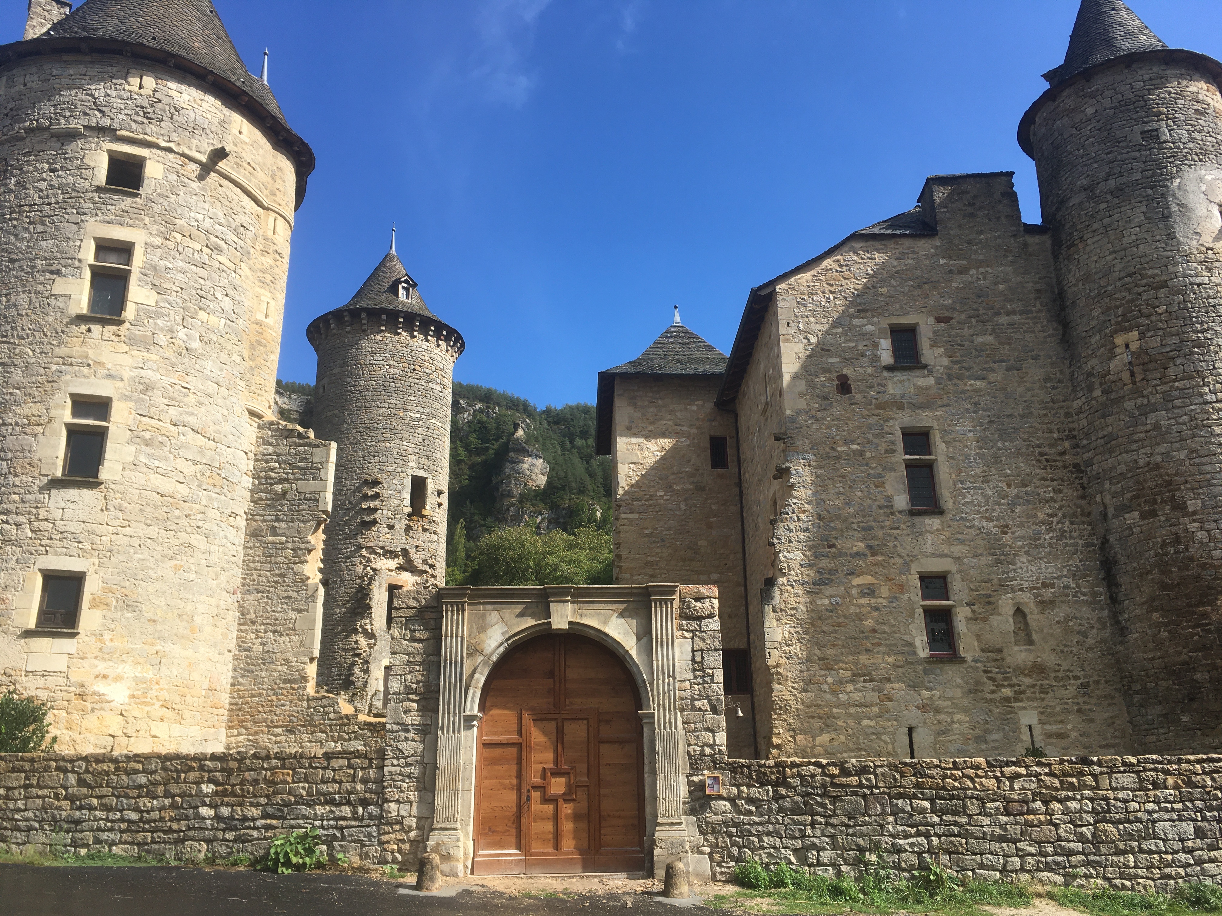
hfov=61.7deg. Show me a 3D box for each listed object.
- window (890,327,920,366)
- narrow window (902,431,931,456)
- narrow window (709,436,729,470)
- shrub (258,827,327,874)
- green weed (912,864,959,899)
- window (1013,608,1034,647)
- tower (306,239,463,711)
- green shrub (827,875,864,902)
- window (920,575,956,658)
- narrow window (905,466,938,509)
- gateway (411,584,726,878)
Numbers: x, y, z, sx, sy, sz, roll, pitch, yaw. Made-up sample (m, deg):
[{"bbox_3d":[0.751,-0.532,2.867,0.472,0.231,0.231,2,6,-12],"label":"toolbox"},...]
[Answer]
[{"bbox_3d":[7.770,-2.943,27.054,0.730,1.110,0.250,-1,-19,0],"label":"window"},{"bbox_3d":[7.833,-0.355,26.147,0.694,0.674,0.220,-1,-19,0],"label":"narrow window"},{"bbox_3d":[3.577,-0.177,33.949,0.601,1.209,0.250,0,-19,-4],"label":"narrow window"},{"bbox_3d":[-4.953,6.100,15.903,1.052,0.659,0.750,-1,-19,0],"label":"shrub"},{"bbox_3d":[4.814,6.255,15.161,0.712,0.447,0.550,-1,-19,0],"label":"green weed"},{"bbox_3d":[9.895,4.056,24.592,0.503,0.940,0.250,-1,-19,0],"label":"window"},{"bbox_3d":[-8.634,1.817,37.553,6.024,22.842,6.024,-1,-19,0],"label":"tower"},{"bbox_3d":[3.471,6.363,15.130,0.533,0.359,0.500,-1,-19,0],"label":"green shrub"},{"bbox_3d":[7.897,3.798,24.693,0.758,1.987,0.250,-1,-19,0],"label":"window"},{"bbox_3d":[7.823,0.717,25.772,0.768,1.183,0.250,-1,-19,0],"label":"narrow window"},{"bbox_3d":[-0.690,4.530,17.330,5.134,4.702,0.900,0,-19,-1],"label":"gateway"}]

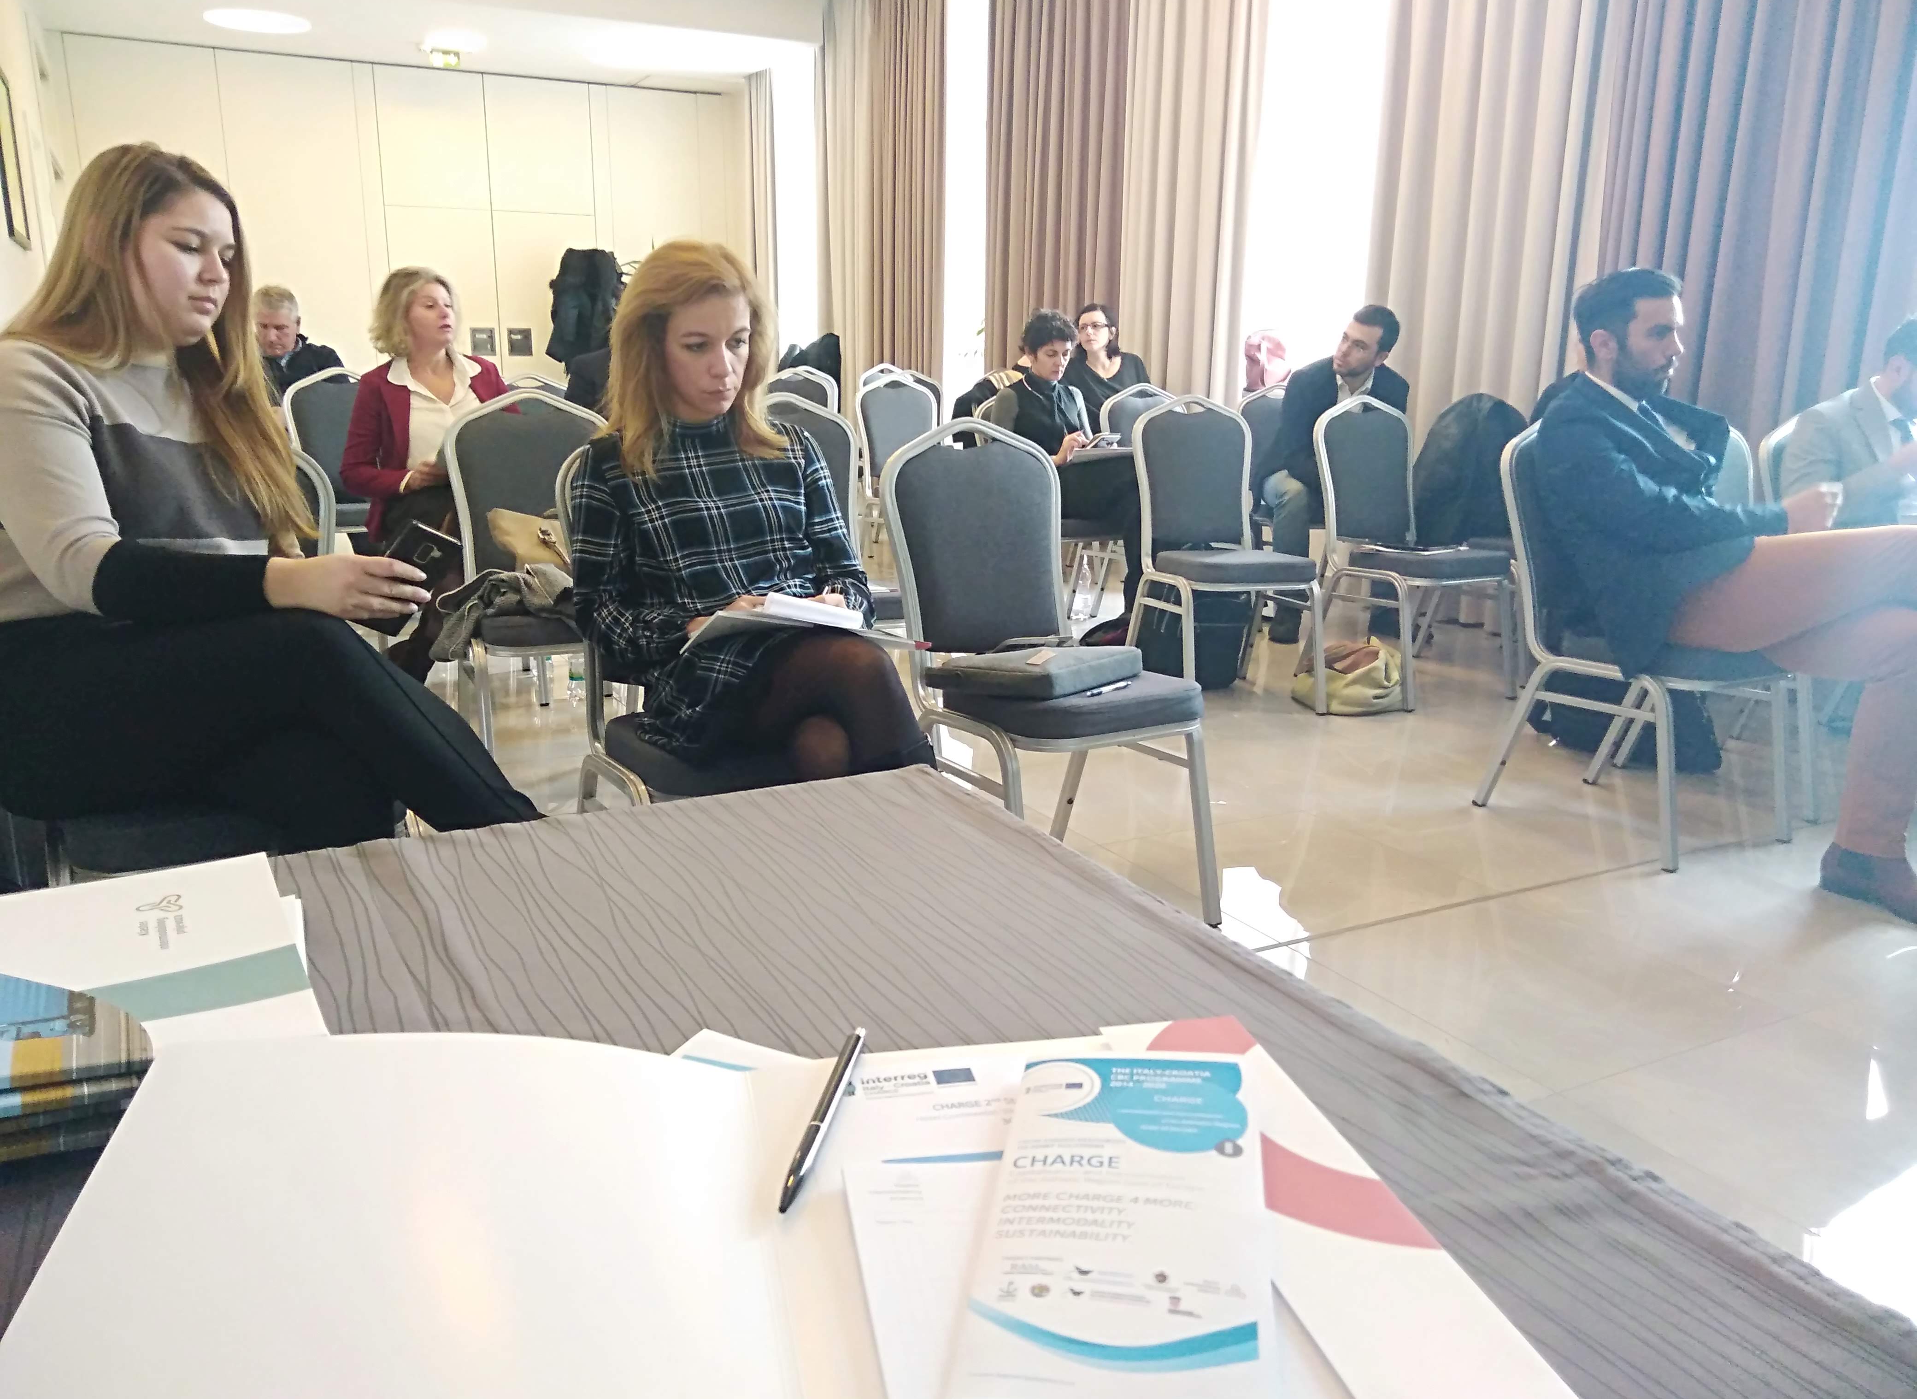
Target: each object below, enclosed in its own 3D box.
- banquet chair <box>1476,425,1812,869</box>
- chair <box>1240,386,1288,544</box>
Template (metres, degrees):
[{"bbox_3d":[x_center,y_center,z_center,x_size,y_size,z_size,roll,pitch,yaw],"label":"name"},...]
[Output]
[{"bbox_3d":[1.577,-0.164,3.563,0.440,0.930,0.585,-7,15,-29],"label":"banquet chair"},{"bbox_3d":[1.360,-0.718,5.864,0.440,0.915,0.560,-5,15,-25],"label":"chair"}]

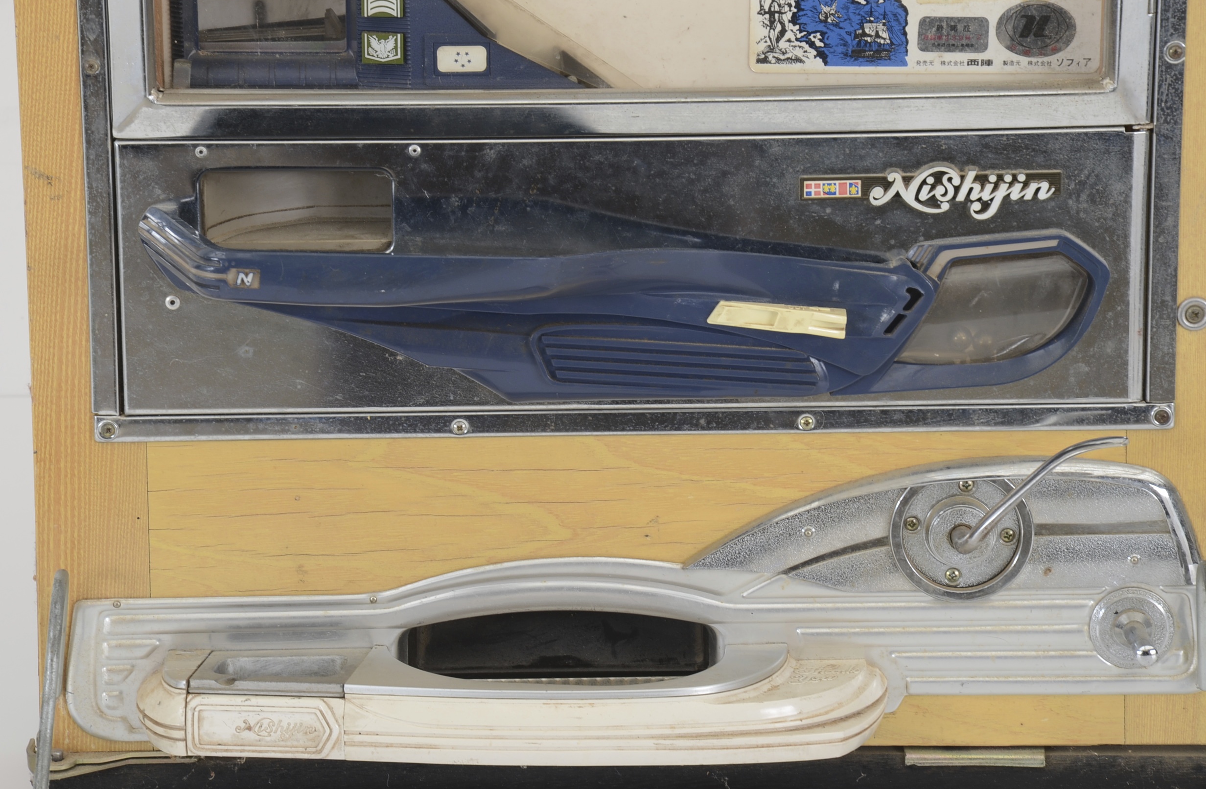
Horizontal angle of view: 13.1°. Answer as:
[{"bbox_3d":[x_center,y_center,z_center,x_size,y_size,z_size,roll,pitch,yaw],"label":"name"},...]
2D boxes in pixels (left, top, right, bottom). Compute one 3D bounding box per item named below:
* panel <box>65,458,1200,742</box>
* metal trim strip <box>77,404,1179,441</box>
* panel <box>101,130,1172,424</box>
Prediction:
[{"bbox_3d":[0.014,0.099,2.221,0.488,0.124,0.075,-1,17,-1],"label":"panel"},{"bbox_3d":[0.014,0.012,2.234,0.459,0.011,0.005,-1,17,-1],"label":"metal trim strip"},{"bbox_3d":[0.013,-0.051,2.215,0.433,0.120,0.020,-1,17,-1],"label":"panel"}]

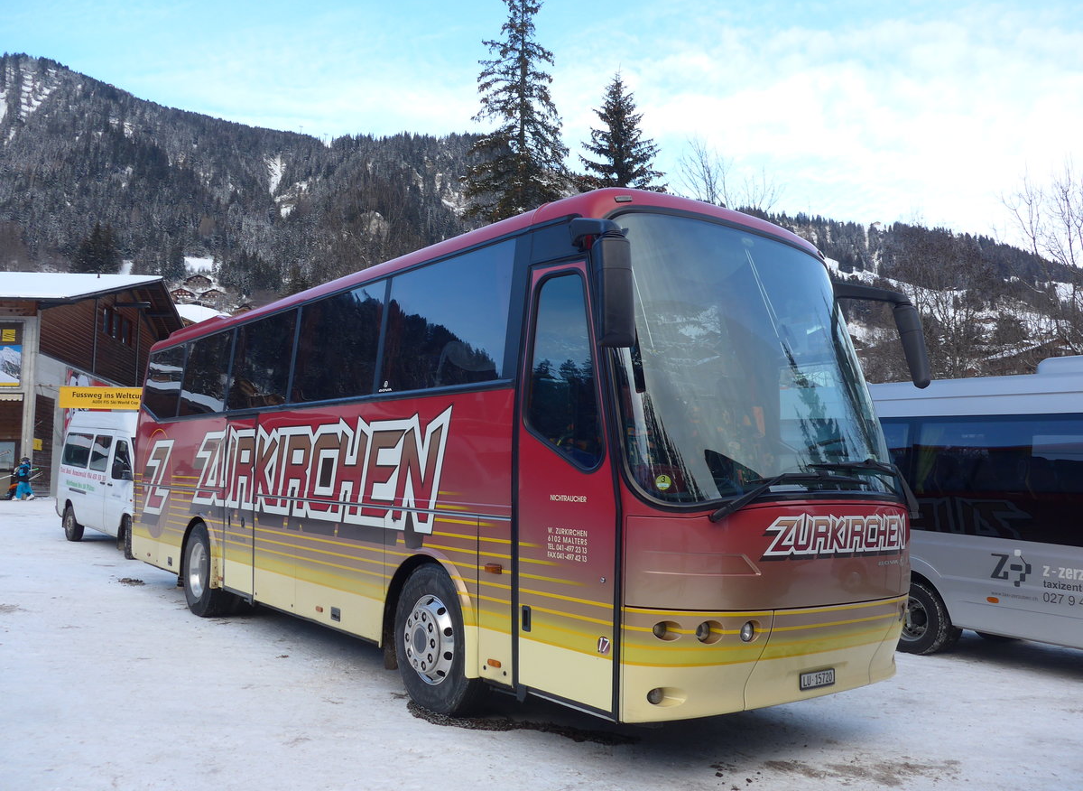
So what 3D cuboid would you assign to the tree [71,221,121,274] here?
[{"bbox_3d":[-107.998,-33.373,220.000,11.500,19.000,11.500,0,-4,0],"label":"tree"}]

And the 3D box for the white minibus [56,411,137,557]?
[{"bbox_3d":[-7.470,1.610,17.600,1.960,2.580,5.000,4,-4,-45],"label":"white minibus"}]

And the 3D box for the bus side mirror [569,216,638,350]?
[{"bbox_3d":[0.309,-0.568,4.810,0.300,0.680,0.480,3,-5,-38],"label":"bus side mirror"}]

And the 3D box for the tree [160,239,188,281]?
[{"bbox_3d":[-137.820,-49.886,340.000,10.000,18.000,10.000,0,-4,0],"label":"tree"}]

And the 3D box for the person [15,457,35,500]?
[{"bbox_3d":[-19.613,3.185,34.500,0.750,1.680,0.600,-1,-4,16],"label":"person"}]

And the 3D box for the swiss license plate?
[{"bbox_3d":[1.563,1.607,5.135,0.310,0.092,0.015,6,-7,-38],"label":"swiss license plate"}]

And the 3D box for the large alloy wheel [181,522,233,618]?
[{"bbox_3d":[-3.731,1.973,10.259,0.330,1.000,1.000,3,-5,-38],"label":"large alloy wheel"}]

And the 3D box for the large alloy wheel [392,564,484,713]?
[{"bbox_3d":[-0.660,1.662,6.216,0.300,1.000,1.000,3,-5,-38],"label":"large alloy wheel"}]

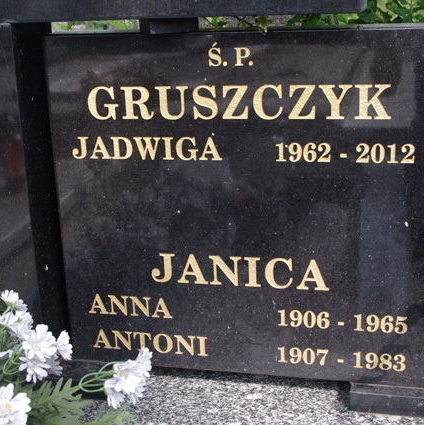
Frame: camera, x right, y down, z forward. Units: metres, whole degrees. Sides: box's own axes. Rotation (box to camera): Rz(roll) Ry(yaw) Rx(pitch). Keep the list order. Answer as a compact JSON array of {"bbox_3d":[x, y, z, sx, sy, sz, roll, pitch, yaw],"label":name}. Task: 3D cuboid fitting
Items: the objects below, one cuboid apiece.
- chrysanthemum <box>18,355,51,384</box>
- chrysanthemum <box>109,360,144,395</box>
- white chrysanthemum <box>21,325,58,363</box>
[{"bbox_3d":[-0.262,0.230,1.100,0.045,0.042,0.030,2,-26,14],"label":"chrysanthemum"},{"bbox_3d":[-0.127,0.246,1.110,0.047,0.048,0.030,4,-16,19],"label":"chrysanthemum"},{"bbox_3d":[-0.256,0.193,1.100,0.053,0.053,0.030,-1,-18,3],"label":"white chrysanthemum"}]

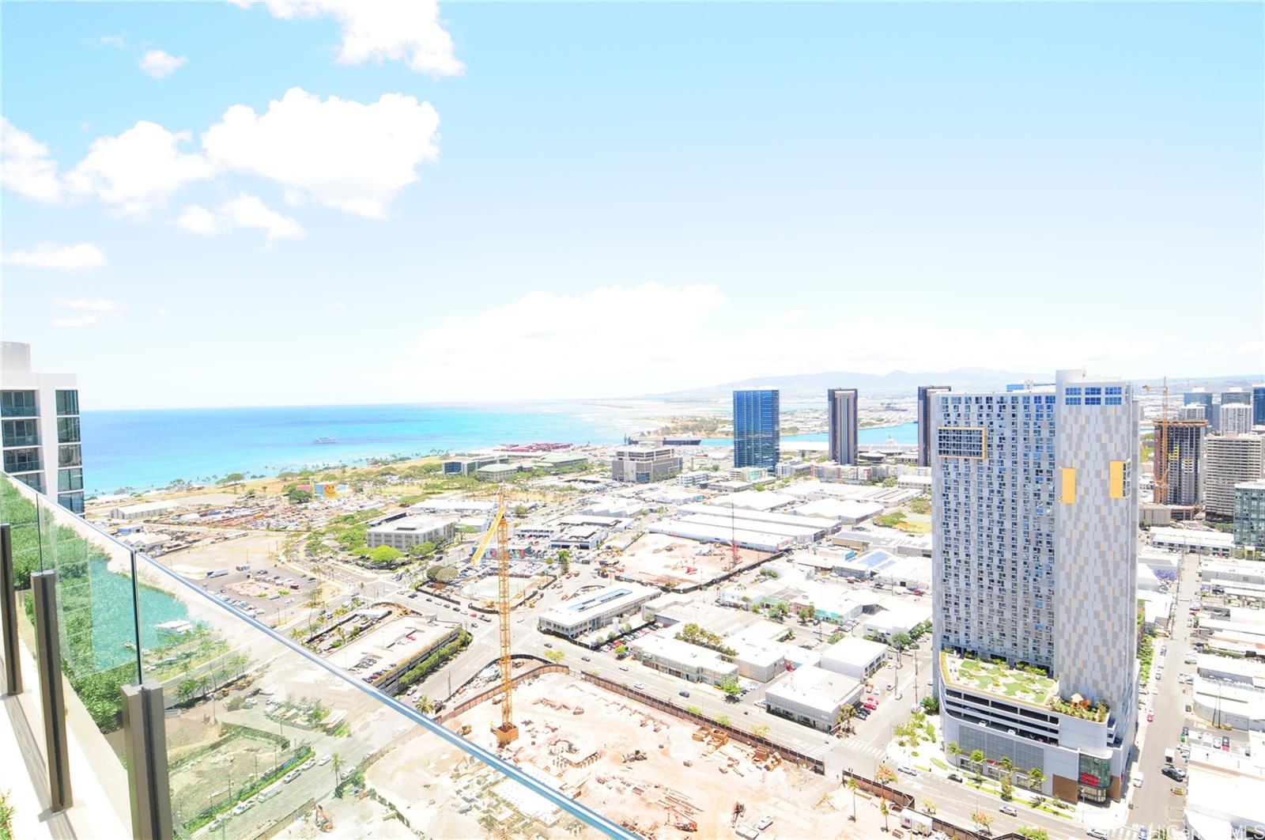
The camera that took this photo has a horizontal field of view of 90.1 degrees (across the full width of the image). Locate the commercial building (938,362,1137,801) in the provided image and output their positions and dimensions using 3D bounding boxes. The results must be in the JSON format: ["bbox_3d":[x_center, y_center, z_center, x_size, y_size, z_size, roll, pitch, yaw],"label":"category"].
[{"bbox_3d":[135.596,47.453,219.029,58.000,127.500,65.000,1,3,41],"label":"commercial building"}]

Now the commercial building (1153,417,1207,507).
[{"bbox_3d":[500.530,42.160,579.000,28.760,87.110,22.320,-1,2,13],"label":"commercial building"}]

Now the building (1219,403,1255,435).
[{"bbox_3d":[1081.270,12.340,1130.460,45.000,83.040,28.000,1,3,44],"label":"building"}]

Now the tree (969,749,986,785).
[{"bbox_3d":[102.810,102.880,188.010,4.700,10.370,4.700,1,3,41],"label":"tree"}]

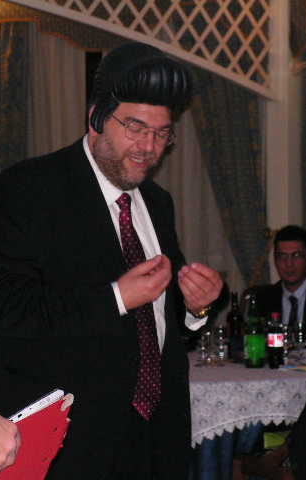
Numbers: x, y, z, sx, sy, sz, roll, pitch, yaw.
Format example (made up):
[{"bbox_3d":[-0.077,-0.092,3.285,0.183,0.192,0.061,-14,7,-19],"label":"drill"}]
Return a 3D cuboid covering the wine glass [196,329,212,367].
[{"bbox_3d":[0.207,0.444,8.196,0.064,0.145,0.064,0,2,0],"label":"wine glass"}]

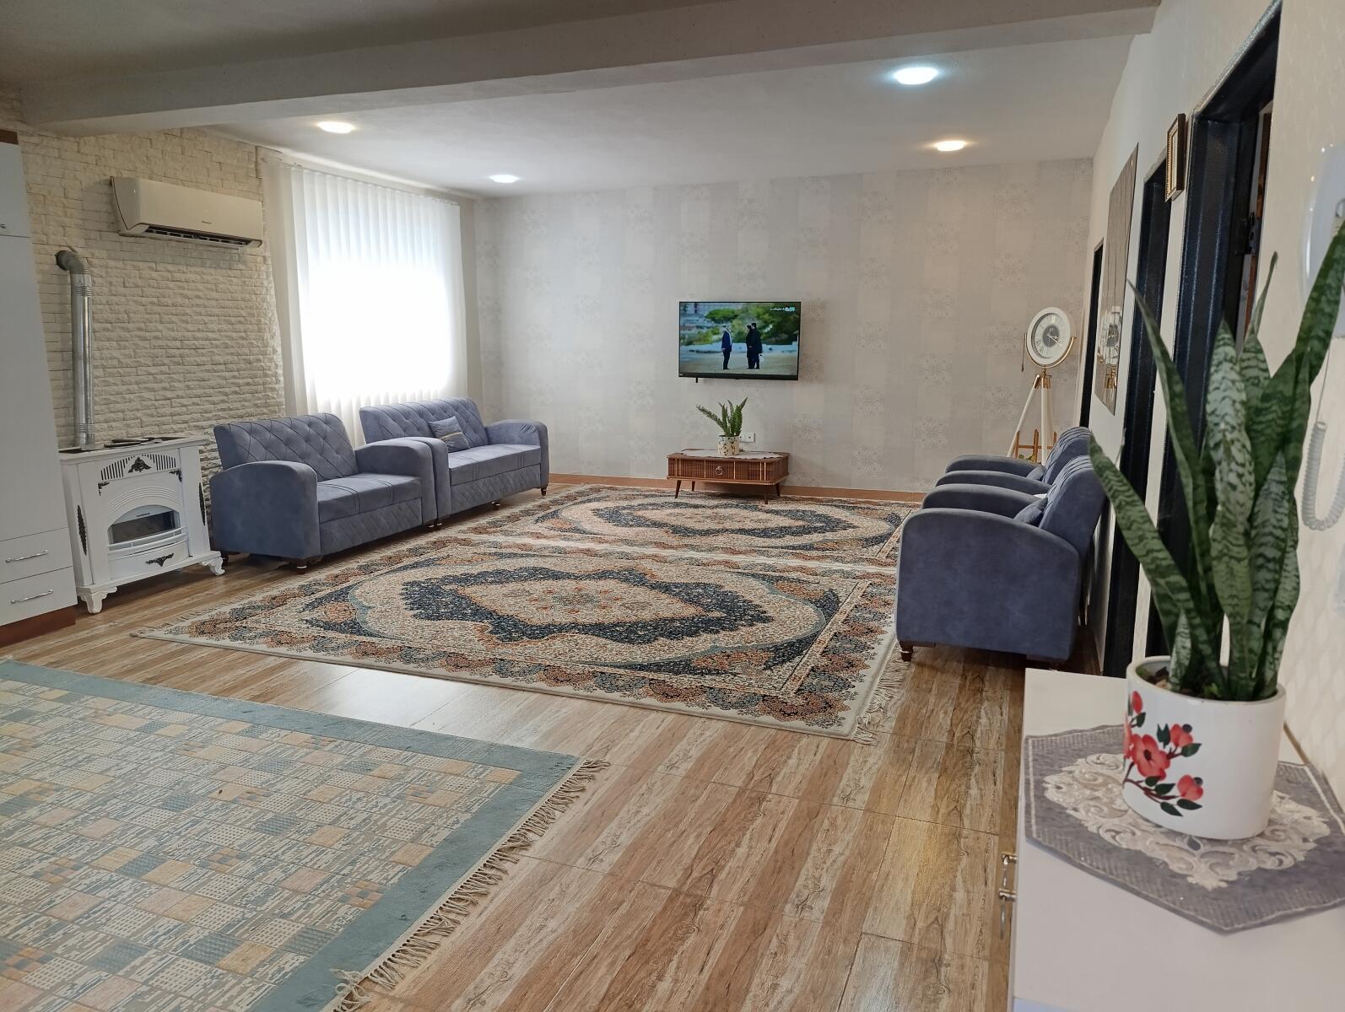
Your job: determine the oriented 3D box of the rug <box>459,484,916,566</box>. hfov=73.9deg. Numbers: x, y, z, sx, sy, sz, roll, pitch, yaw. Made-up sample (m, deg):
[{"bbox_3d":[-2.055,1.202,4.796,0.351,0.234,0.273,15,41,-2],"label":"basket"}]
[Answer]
[{"bbox_3d":[0.404,0.100,7.727,3.789,0.015,2.707,4,11,21],"label":"rug"}]

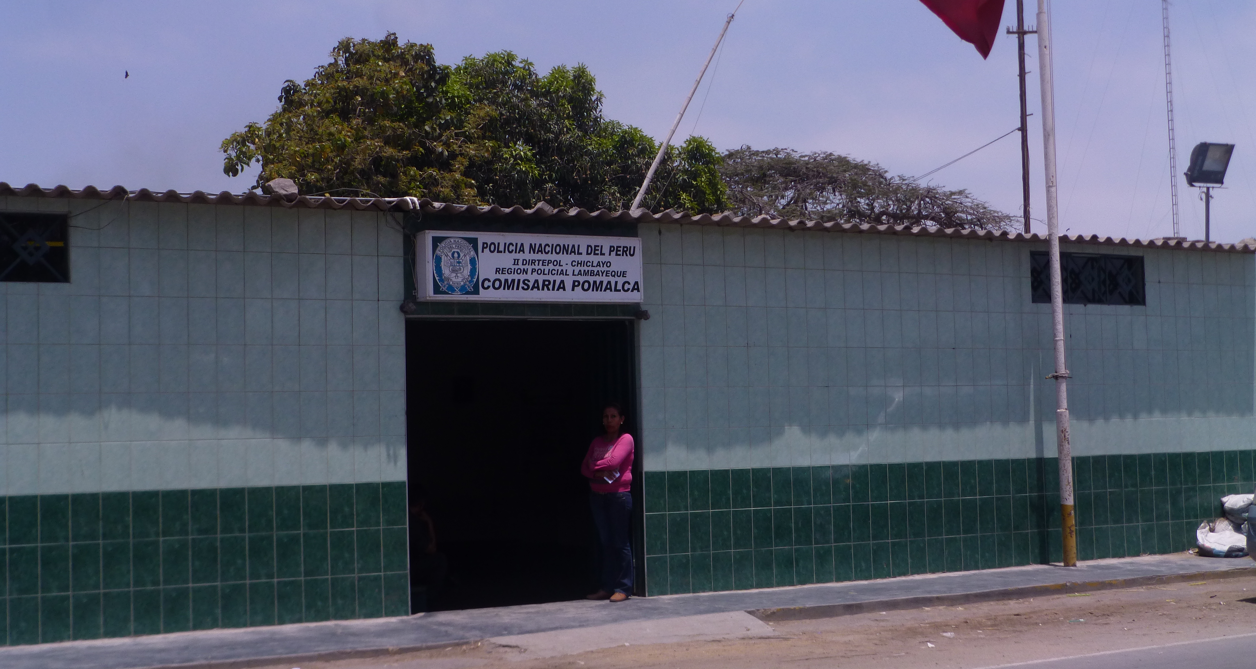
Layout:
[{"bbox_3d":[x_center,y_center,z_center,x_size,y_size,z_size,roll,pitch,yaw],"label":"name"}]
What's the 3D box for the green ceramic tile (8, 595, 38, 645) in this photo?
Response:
[{"bbox_3d":[-3.995,1.890,11.259,0.201,0.317,0.009,1,-4,-30],"label":"green ceramic tile"}]

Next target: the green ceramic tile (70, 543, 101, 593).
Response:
[{"bbox_3d":[-3.620,1.558,11.395,0.199,0.330,0.010,0,-4,-29],"label":"green ceramic tile"}]

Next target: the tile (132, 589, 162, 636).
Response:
[{"bbox_3d":[-3.302,1.898,11.698,0.202,0.328,0.010,1,-4,-30],"label":"tile"}]

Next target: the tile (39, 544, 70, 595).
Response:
[{"bbox_3d":[-3.629,1.489,10.811,0.189,0.314,0.010,1,-4,-29],"label":"tile"}]

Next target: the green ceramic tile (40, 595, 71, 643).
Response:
[{"bbox_3d":[-3.622,1.797,10.792,0.189,0.298,0.010,1,-4,-29],"label":"green ceramic tile"}]

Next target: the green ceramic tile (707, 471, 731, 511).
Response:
[{"bbox_3d":[0.732,1.260,13.724,0.198,0.326,0.010,1,-4,-30],"label":"green ceramic tile"}]

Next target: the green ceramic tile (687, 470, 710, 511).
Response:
[{"bbox_3d":[0.577,1.263,13.771,0.200,0.330,0.010,1,-4,-30],"label":"green ceramic tile"}]

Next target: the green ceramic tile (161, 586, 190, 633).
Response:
[{"bbox_3d":[-2.954,1.801,11.158,0.189,0.294,0.010,1,-4,-29],"label":"green ceramic tile"}]

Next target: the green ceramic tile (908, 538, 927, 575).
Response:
[{"bbox_3d":[2.412,1.846,14.172,0.192,0.287,0.010,1,-4,-31],"label":"green ceramic tile"}]

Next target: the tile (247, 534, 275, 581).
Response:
[{"bbox_3d":[-2.549,1.546,11.837,0.198,0.326,0.010,1,-4,-30],"label":"tile"}]

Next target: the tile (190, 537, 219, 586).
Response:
[{"bbox_3d":[-2.919,1.558,11.751,0.200,0.330,0.010,1,-4,-30],"label":"tile"}]

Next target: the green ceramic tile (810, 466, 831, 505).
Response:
[{"bbox_3d":[1.628,1.273,14.391,0.201,0.332,0.009,1,-4,-30],"label":"green ceramic tile"}]

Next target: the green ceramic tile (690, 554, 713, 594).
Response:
[{"bbox_3d":[0.592,1.920,13.732,0.200,0.318,0.010,1,-4,-30],"label":"green ceramic tile"}]

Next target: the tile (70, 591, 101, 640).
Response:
[{"bbox_3d":[-3.612,1.884,11.377,0.199,0.319,0.010,0,-4,-29],"label":"tile"}]

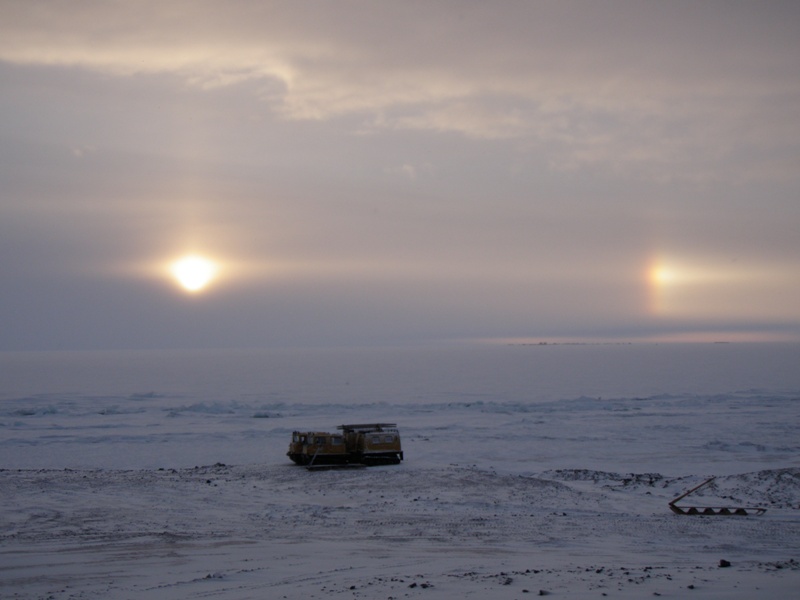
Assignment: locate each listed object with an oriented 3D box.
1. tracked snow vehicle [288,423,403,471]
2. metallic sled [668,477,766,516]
[{"bbox_3d":[-3.503,9.293,76.000,7.100,2.650,2.000,1,-3,-31],"label":"tracked snow vehicle"},{"bbox_3d":[13.564,8.403,50.500,4.150,1.600,1.200,-1,-2,8],"label":"metallic sled"}]

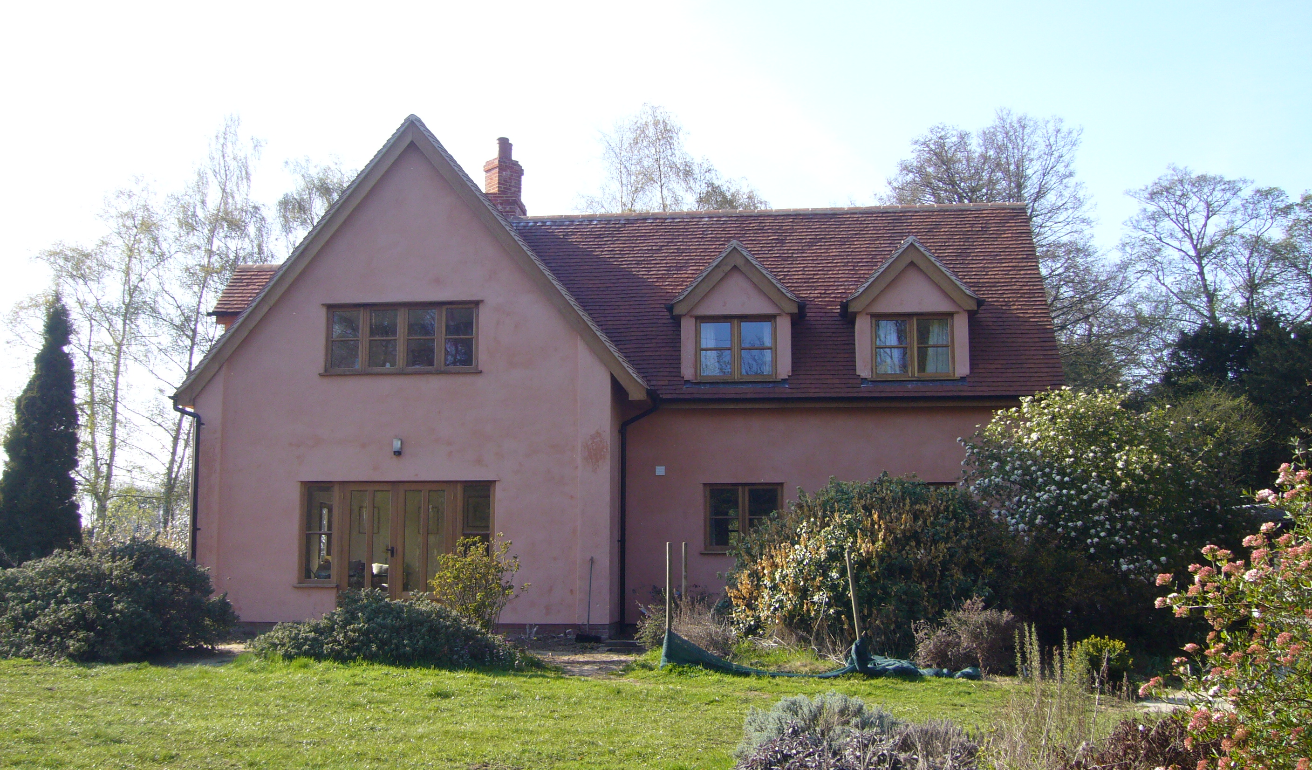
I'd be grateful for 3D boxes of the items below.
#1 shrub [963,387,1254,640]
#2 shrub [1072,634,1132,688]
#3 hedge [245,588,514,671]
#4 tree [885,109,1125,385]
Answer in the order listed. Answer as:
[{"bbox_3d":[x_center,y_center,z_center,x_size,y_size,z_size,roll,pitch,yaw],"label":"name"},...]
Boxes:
[{"bbox_3d":[5.760,1.688,16.700,3.481,3.358,2.959,-1,-6,6],"label":"shrub"},{"bbox_3d":[4.413,2.713,13.100,0.597,0.509,0.567,-1,-6,6],"label":"shrub"},{"bbox_3d":[-3.368,2.933,16.400,3.166,0.801,1.700,-1,-6,6],"label":"hedge"},{"bbox_3d":[9.126,-0.985,34.000,6.147,12.565,6.147,-1,-6,6],"label":"tree"}]

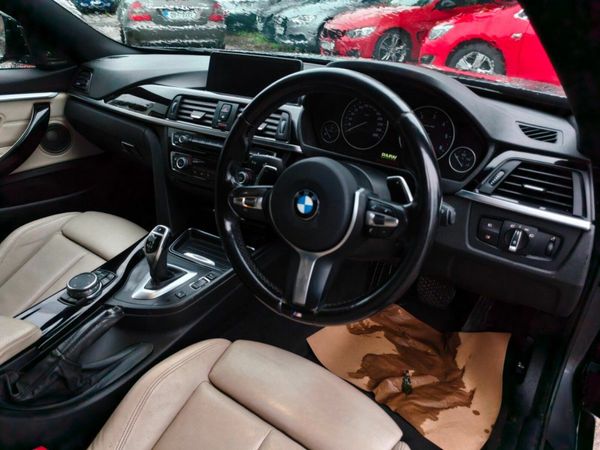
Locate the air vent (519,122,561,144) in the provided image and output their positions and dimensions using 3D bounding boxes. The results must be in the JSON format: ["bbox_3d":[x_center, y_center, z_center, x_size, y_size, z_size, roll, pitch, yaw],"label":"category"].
[{"bbox_3d":[0.372,-0.142,0.619,0.064,0.016,0.045,20,49,31],"label":"air vent"}]

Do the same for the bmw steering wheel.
[{"bbox_3d":[0.027,-0.039,0.606,0.372,0.372,0.085,8,4,32],"label":"bmw steering wheel"}]

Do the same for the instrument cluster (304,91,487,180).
[{"bbox_3d":[0.177,-0.176,0.761,0.335,0.125,0.050,20,17,31],"label":"instrument cluster"}]

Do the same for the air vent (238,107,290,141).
[{"bbox_3d":[-0.077,-0.223,0.858,0.125,0.062,0.030,15,16,24],"label":"air vent"}]

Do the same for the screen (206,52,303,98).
[{"bbox_3d":[-0.108,-0.340,0.920,0.267,0.098,0.025,20,20,31],"label":"screen"}]

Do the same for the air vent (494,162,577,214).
[{"bbox_3d":[0.352,-0.062,0.590,0.112,0.062,0.030,22,19,34],"label":"air vent"}]

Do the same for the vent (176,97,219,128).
[{"bbox_3d":[-0.239,-0.266,0.931,0.120,0.062,0.030,15,16,24],"label":"vent"}]

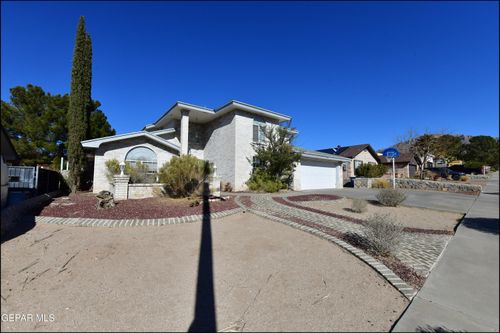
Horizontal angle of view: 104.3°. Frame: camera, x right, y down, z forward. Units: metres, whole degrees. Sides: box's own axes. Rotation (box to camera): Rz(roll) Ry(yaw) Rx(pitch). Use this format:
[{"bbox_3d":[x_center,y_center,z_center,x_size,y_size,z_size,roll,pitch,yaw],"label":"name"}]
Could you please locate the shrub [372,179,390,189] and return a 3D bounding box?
[{"bbox_3d":[11.213,1.450,16.577,1.200,0.850,1.150,3,-4,-38],"label":"shrub"}]

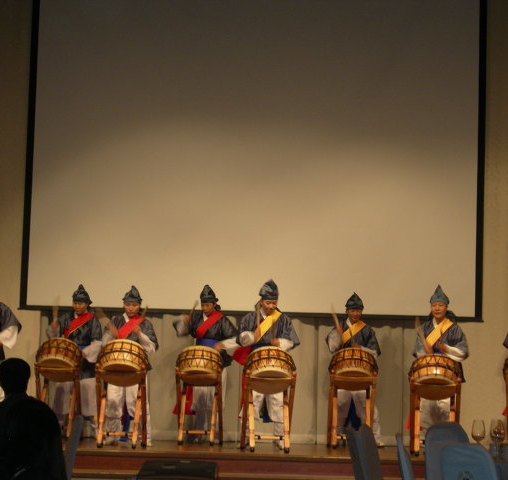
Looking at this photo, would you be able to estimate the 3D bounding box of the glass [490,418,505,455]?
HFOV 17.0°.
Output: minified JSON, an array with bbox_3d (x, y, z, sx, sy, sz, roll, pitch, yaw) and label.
[{"bbox_3d":[1.317,1.068,9.200,0.078,0.206,0.078,2,-5,0],"label":"glass"}]

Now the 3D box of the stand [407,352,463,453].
[{"bbox_3d":[1.805,1.643,16.909,0.530,1.007,0.560,1,-5,6],"label":"stand"}]

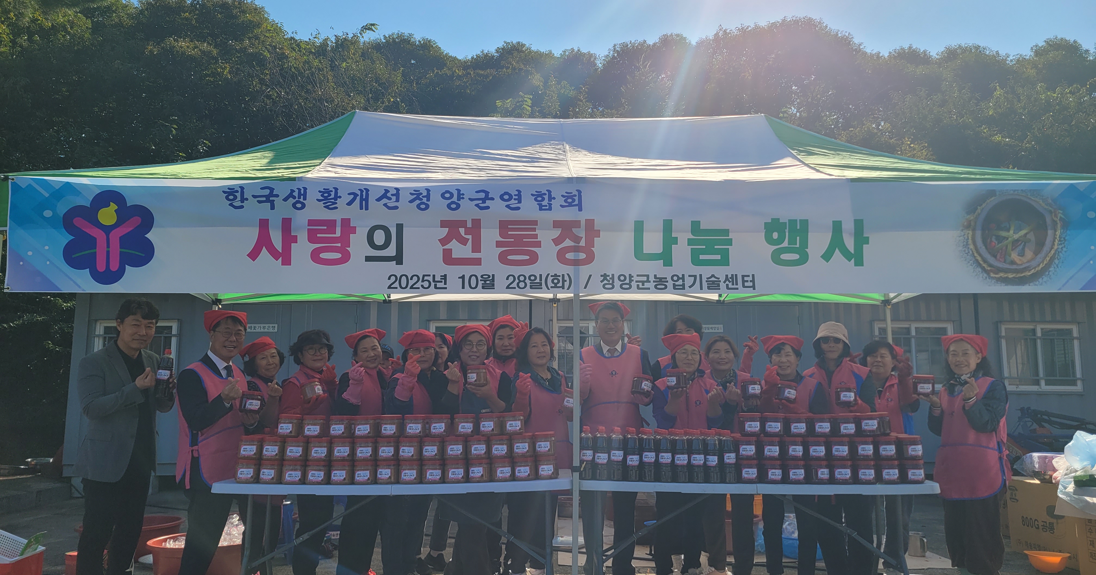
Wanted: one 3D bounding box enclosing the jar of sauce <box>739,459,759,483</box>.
[{"bbox_3d":[1.053,0.961,4.308,0.113,0.115,0.113,-1,-8,7],"label":"jar of sauce"}]

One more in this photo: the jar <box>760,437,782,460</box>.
[{"bbox_3d":[1.157,0.834,4.280,0.108,0.116,0.108,-1,-8,7],"label":"jar"}]

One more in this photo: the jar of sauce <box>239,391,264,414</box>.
[{"bbox_3d":[-1.613,0.624,4.480,0.108,0.116,0.108,9,-9,-21],"label":"jar of sauce"}]

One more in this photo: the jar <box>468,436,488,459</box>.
[{"bbox_3d":[-0.361,0.829,4.261,0.110,0.114,0.110,0,-7,0],"label":"jar"}]

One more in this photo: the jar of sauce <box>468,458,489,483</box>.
[{"bbox_3d":[-0.351,0.939,4.212,0.104,0.113,0.104,-1,-8,6],"label":"jar of sauce"}]

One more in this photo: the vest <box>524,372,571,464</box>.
[{"bbox_3d":[0.018,0.849,4.934,0.400,0.680,0.270,3,-7,-20],"label":"vest"}]

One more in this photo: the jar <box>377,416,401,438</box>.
[{"bbox_3d":[-0.827,0.735,4.360,0.109,0.116,0.109,0,-8,1],"label":"jar"}]

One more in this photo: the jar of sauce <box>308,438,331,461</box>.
[{"bbox_3d":[-1.178,0.837,4.240,0.110,0.114,0.110,0,-7,0],"label":"jar of sauce"}]

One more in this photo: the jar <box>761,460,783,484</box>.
[{"bbox_3d":[1.162,0.955,4.254,0.104,0.113,0.104,0,-8,2],"label":"jar"}]

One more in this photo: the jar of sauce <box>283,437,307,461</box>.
[{"bbox_3d":[-1.314,0.841,4.291,0.113,0.115,0.113,2,-8,-11],"label":"jar of sauce"}]

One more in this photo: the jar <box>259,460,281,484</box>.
[{"bbox_3d":[-1.436,0.954,4.255,0.113,0.120,0.113,1,-7,-4],"label":"jar"}]

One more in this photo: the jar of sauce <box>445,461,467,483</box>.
[{"bbox_3d":[-0.484,0.971,4.337,0.109,0.116,0.109,1,-8,-8],"label":"jar of sauce"}]

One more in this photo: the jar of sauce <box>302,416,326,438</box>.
[{"bbox_3d":[-1.239,0.739,4.360,0.113,0.115,0.113,1,-8,-8],"label":"jar of sauce"}]

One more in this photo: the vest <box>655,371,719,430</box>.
[{"bbox_3d":[0.868,0.836,5.135,0.430,0.620,0.270,-1,-8,8],"label":"vest"}]

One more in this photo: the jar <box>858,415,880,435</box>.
[{"bbox_3d":[1.698,0.729,4.354,0.113,0.115,0.113,-2,-8,19],"label":"jar"}]

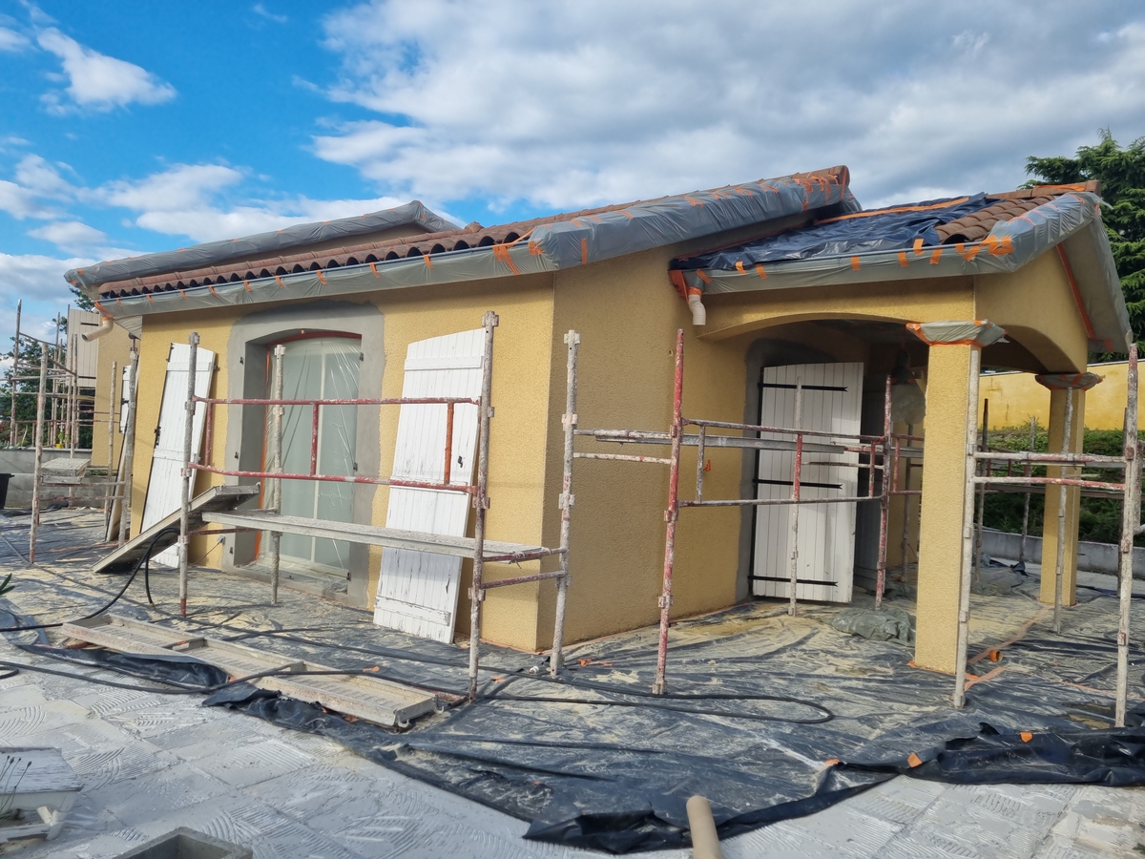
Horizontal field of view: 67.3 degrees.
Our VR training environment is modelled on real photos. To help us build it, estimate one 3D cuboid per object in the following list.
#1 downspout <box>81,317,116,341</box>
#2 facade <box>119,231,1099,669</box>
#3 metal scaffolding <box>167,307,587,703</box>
[{"bbox_3d":[-5.235,-1.103,9.502,0.110,0.260,0.300,3,0,39],"label":"downspout"},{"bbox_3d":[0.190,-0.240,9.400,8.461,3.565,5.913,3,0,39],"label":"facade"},{"bbox_3d":[-1.434,0.393,5.851,2.911,2.134,0.820,3,0,36],"label":"metal scaffolding"}]

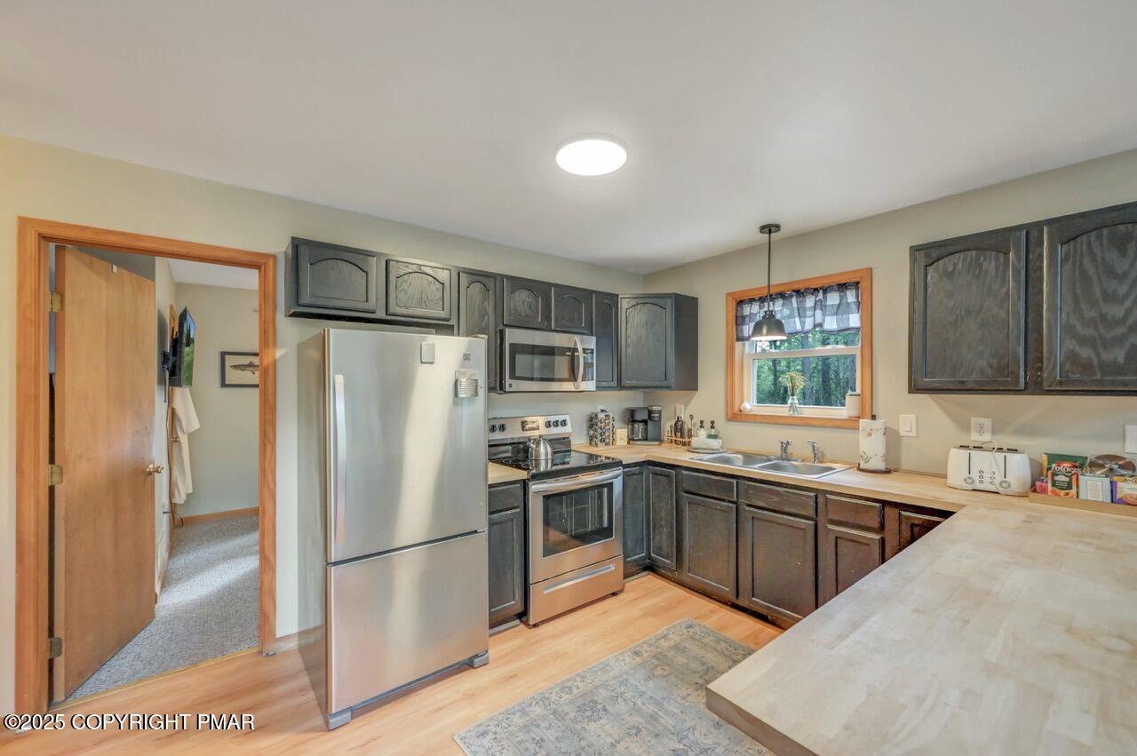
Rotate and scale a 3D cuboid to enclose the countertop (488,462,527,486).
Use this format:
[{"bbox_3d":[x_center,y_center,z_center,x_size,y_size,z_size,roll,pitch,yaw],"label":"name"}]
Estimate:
[{"bbox_3d":[-0.560,0.579,2.779,0.325,0.038,0.640,0,-1,-38],"label":"countertop"}]

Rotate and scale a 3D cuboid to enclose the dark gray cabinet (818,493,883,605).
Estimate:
[{"bbox_3d":[1.652,1.026,2.413,0.610,0.850,0.330,1,-1,-39],"label":"dark gray cabinet"}]

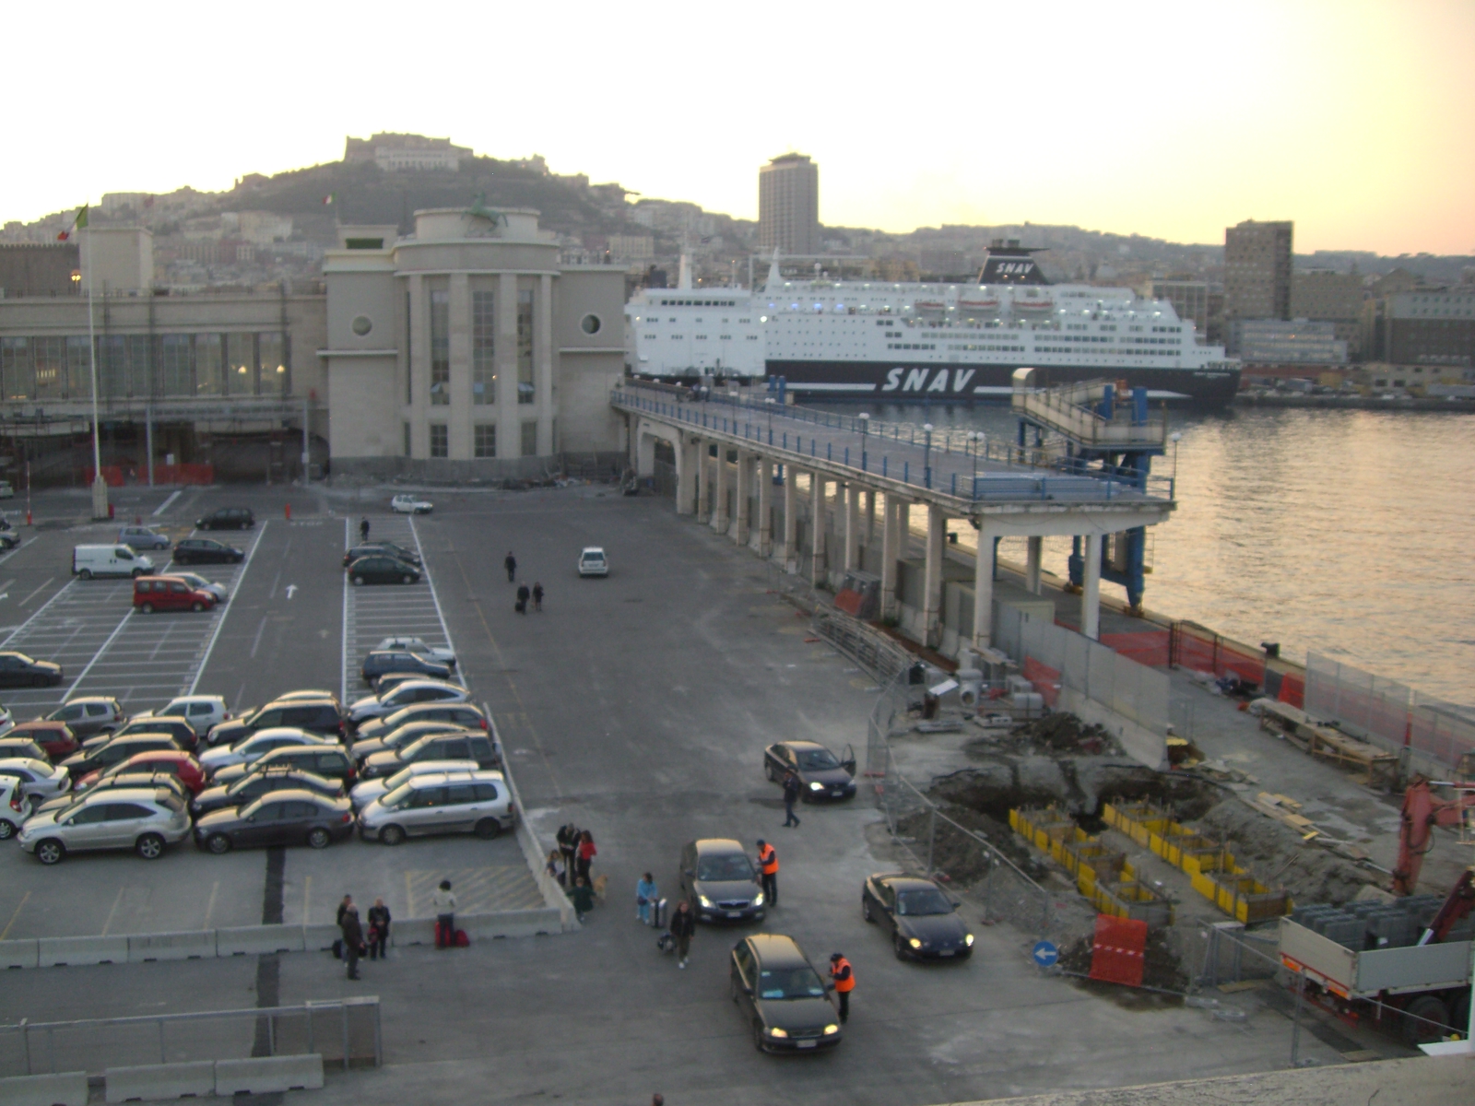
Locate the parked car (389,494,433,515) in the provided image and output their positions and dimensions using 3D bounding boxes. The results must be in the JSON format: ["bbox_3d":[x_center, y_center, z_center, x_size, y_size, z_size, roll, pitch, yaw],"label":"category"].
[{"bbox_3d":[-26.908,-4.060,133.660,3.500,1.430,1.580,3,8,18],"label":"parked car"}]

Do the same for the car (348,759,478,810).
[{"bbox_3d":[-9.902,7.344,50.465,4.150,1.450,1.700,-1,8,-13],"label":"car"}]

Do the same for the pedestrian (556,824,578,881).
[{"bbox_3d":[-4.480,7.993,42.849,0.620,1.733,0.430,-1,8,-6],"label":"pedestrian"}]

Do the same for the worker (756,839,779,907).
[{"bbox_3d":[0.775,8.047,40.845,0.500,1.700,0.520,-2,8,-18],"label":"worker"}]

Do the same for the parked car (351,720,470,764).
[{"bbox_3d":[-11.260,6.712,56.545,4.350,1.410,1.740,-1,8,-13],"label":"parked car"}]

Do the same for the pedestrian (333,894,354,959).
[{"bbox_3d":[-9.147,8.849,38.115,0.380,1.700,0.520,4,8,26],"label":"pedestrian"}]

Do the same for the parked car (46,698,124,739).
[{"bbox_3d":[-23.899,6.092,58.465,3.640,1.500,1.660,-1,8,-13],"label":"parked car"}]

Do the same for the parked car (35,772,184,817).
[{"bbox_3d":[-18.650,7.458,48.320,4.350,1.470,1.740,-1,8,-12],"label":"parked car"}]

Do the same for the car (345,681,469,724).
[{"bbox_3d":[-12.533,5.728,61.784,4.500,1.450,1.770,-1,8,-13],"label":"car"}]

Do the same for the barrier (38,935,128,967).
[{"bbox_3d":[-15.614,9.472,38.772,2.020,0.630,0.500,-1,8,-10],"label":"barrier"}]

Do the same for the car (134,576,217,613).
[{"bbox_3d":[-30.239,2.152,86.967,4.050,1.820,1.670,-1,8,-15],"label":"car"}]

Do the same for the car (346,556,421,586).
[{"bbox_3d":[-20.981,0.979,95.937,4.250,1.600,1.740,-1,8,-13],"label":"car"}]

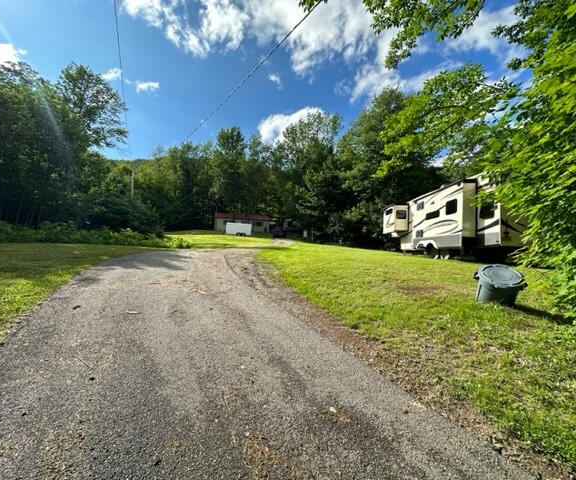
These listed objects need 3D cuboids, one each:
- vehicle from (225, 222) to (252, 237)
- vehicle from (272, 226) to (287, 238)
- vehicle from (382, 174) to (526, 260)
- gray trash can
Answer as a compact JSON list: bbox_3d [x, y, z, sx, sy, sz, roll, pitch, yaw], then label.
[{"bbox_3d":[-9.049,-1.797,48.639,5.200,2.350,2.200,2,-2,-6],"label":"vehicle"},{"bbox_3d":[-1.178,-1.026,40.029,1.950,1.750,4.600,2,-2,-2],"label":"vehicle"},{"bbox_3d":[8.692,-0.818,14.552,3.000,3.650,10.500,2,-2,2],"label":"vehicle"},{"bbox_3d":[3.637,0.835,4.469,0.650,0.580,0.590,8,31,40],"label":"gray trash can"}]

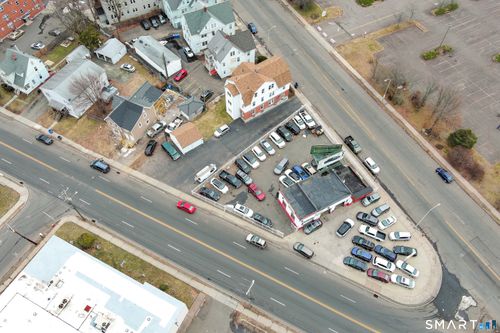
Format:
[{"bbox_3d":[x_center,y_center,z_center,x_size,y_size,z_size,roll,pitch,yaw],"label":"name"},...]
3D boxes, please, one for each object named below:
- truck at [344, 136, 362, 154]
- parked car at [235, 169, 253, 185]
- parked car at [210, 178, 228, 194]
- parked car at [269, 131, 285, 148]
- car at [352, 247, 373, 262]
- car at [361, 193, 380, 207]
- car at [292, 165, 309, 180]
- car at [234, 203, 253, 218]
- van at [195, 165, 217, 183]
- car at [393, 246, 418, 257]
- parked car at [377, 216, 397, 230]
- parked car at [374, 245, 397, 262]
[{"bbox_3d":[25.863,-5.675,101.683,1.950,1.800,5.250,-29,62,-17],"label":"truck"},{"bbox_3d":[-1.476,2.443,97.395,1.838,1.600,4.743,-36,62,-23],"label":"parked car"},{"bbox_3d":[-7.509,4.680,97.991,4.650,1.480,1.810,34,63,21],"label":"parked car"},{"bbox_3d":[6.818,-7.104,102.737,1.950,1.750,4.800,-37,64,-20],"label":"parked car"},{"bbox_3d":[24.196,18.810,86.978,4.400,1.430,1.750,24,59,16],"label":"car"},{"bbox_3d":[28.739,7.785,95.718,4.800,1.460,1.830,-26,60,-16],"label":"car"},{"bbox_3d":[12.126,1.377,97.419,1.850,1.600,4.550,-37,64,-21],"label":"car"},{"bbox_3d":[-1.393,10.049,91.947,4.641,1.600,1.838,26,58,17],"label":"car"},{"bbox_3d":[-10.568,1.540,98.449,1.980,2.050,5.450,36,62,22],"label":"van"},{"bbox_3d":[33.428,18.124,86.659,4.743,1.450,1.818,11,55,7],"label":"car"},{"bbox_3d":[31.256,12.728,91.234,4.500,1.430,1.770,-24,59,-16],"label":"parked car"},{"bbox_3d":[29.199,18.616,86.360,4.700,1.650,1.900,26,61,16],"label":"parked car"}]

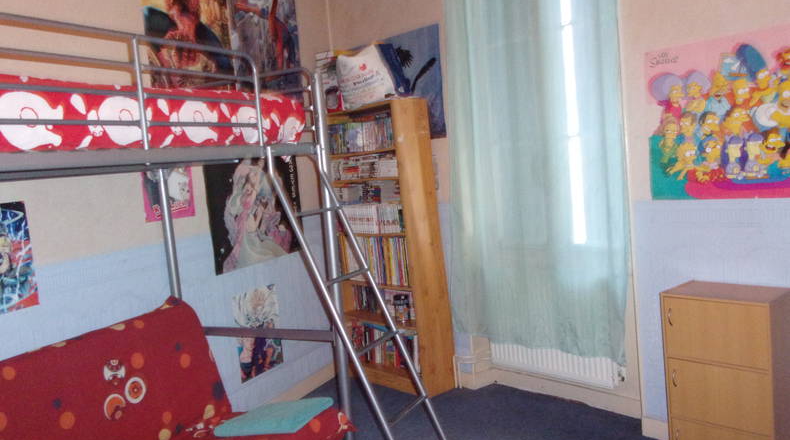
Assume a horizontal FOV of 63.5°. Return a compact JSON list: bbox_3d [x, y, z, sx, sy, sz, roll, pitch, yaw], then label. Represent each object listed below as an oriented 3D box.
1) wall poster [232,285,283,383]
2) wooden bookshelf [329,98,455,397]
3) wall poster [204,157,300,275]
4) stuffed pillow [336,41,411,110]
[{"bbox_3d":[-0.776,0.642,3.688,0.015,0.498,0.386,-3,5,27],"label":"wall poster"},{"bbox_3d":[-0.065,0.175,4.152,0.280,1.800,0.750,-9,6,-42],"label":"wooden bookshelf"},{"bbox_3d":[-0.788,-0.080,3.733,0.015,0.660,0.823,-3,5,27],"label":"wall poster"},{"bbox_3d":[-0.121,-0.889,3.991,0.200,0.360,0.500,-9,6,-42],"label":"stuffed pillow"}]

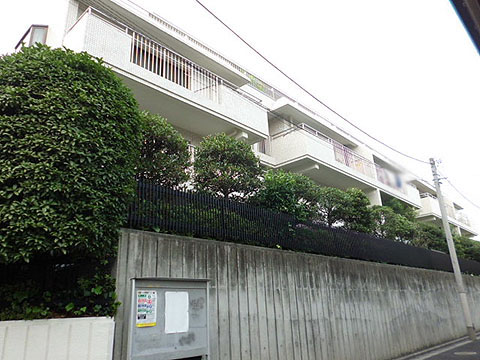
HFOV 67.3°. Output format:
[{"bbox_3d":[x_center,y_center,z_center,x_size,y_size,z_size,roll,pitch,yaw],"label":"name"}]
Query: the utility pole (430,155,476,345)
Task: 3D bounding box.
[{"bbox_3d":[7.997,2.351,13.653,0.280,6.815,0.280,16,-26,-43],"label":"utility pole"}]

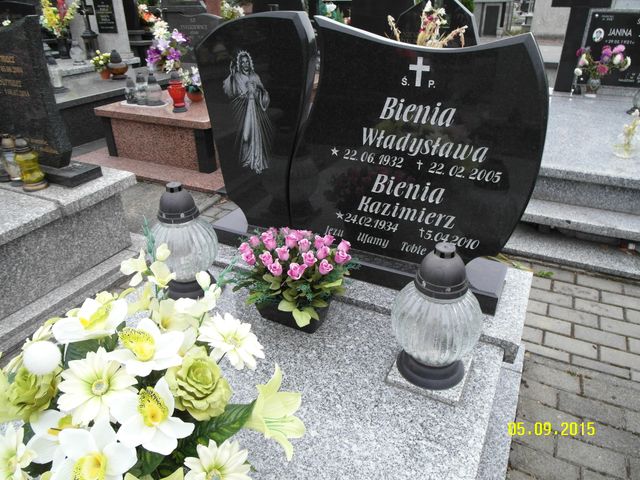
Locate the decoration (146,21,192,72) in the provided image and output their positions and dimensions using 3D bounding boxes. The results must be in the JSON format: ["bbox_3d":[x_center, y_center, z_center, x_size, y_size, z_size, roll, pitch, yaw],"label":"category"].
[{"bbox_3d":[-1.815,-2.313,5.310,0.450,0.560,0.360,13,32,24],"label":"decoration"}]

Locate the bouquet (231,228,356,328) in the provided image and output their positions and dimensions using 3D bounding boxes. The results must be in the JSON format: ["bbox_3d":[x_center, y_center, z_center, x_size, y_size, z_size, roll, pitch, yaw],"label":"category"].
[{"bbox_3d":[-0.084,0.105,1.368,0.380,0.260,0.320,13,32,24],"label":"bouquet"}]

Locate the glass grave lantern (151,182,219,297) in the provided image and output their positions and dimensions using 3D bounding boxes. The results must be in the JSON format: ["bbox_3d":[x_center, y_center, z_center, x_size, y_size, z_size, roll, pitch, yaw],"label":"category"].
[{"bbox_3d":[-0.449,-0.005,1.453,0.222,0.365,0.222,13,32,24],"label":"glass grave lantern"}]

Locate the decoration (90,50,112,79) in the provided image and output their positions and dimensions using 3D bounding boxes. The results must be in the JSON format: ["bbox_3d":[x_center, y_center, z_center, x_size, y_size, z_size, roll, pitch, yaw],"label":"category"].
[{"bbox_3d":[-2.410,-1.932,4.929,0.200,0.280,0.190,13,32,24],"label":"decoration"}]

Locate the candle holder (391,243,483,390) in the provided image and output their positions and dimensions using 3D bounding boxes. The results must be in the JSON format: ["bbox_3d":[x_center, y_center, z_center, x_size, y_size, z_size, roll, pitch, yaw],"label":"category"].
[{"bbox_3d":[0.291,0.175,1.102,0.225,0.362,0.225,13,32,24],"label":"candle holder"}]

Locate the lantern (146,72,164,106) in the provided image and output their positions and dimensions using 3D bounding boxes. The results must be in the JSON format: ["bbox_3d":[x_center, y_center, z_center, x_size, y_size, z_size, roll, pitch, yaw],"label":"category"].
[{"bbox_3d":[-1.396,-1.267,3.724,0.130,0.260,0.130,13,32,24],"label":"lantern"}]

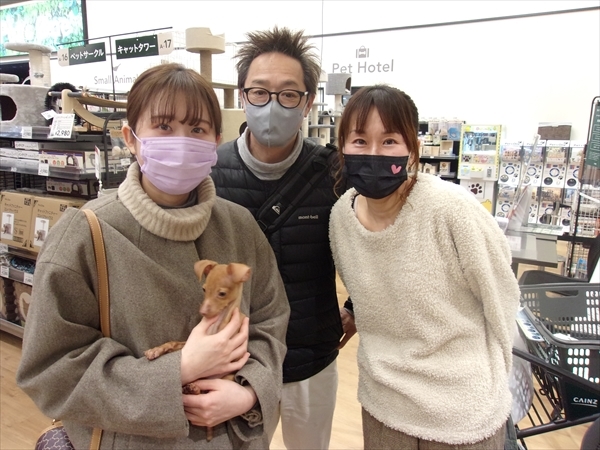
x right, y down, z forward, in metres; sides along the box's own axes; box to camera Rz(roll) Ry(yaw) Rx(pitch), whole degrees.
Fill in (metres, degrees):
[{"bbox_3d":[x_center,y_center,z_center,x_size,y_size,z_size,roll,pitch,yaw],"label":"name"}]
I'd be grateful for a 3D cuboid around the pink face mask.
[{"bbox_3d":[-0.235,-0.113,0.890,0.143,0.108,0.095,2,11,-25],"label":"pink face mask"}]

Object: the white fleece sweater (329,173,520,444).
[{"bbox_3d":[0.317,0.195,1.165,0.430,0.610,0.300,-3,21,24],"label":"white fleece sweater"}]

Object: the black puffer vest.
[{"bbox_3d":[-0.049,0.086,1.240,0.420,0.630,0.270,-2,13,3],"label":"black puffer vest"}]

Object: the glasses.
[{"bbox_3d":[-0.062,-0.303,1.123,0.143,0.048,0.142,5,13,-5],"label":"glasses"}]

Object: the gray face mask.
[{"bbox_3d":[-0.058,-0.237,1.100,0.135,0.110,0.090,5,13,-4],"label":"gray face mask"}]

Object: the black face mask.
[{"bbox_3d":[0.160,-0.102,0.985,0.137,0.097,0.085,4,16,11],"label":"black face mask"}]

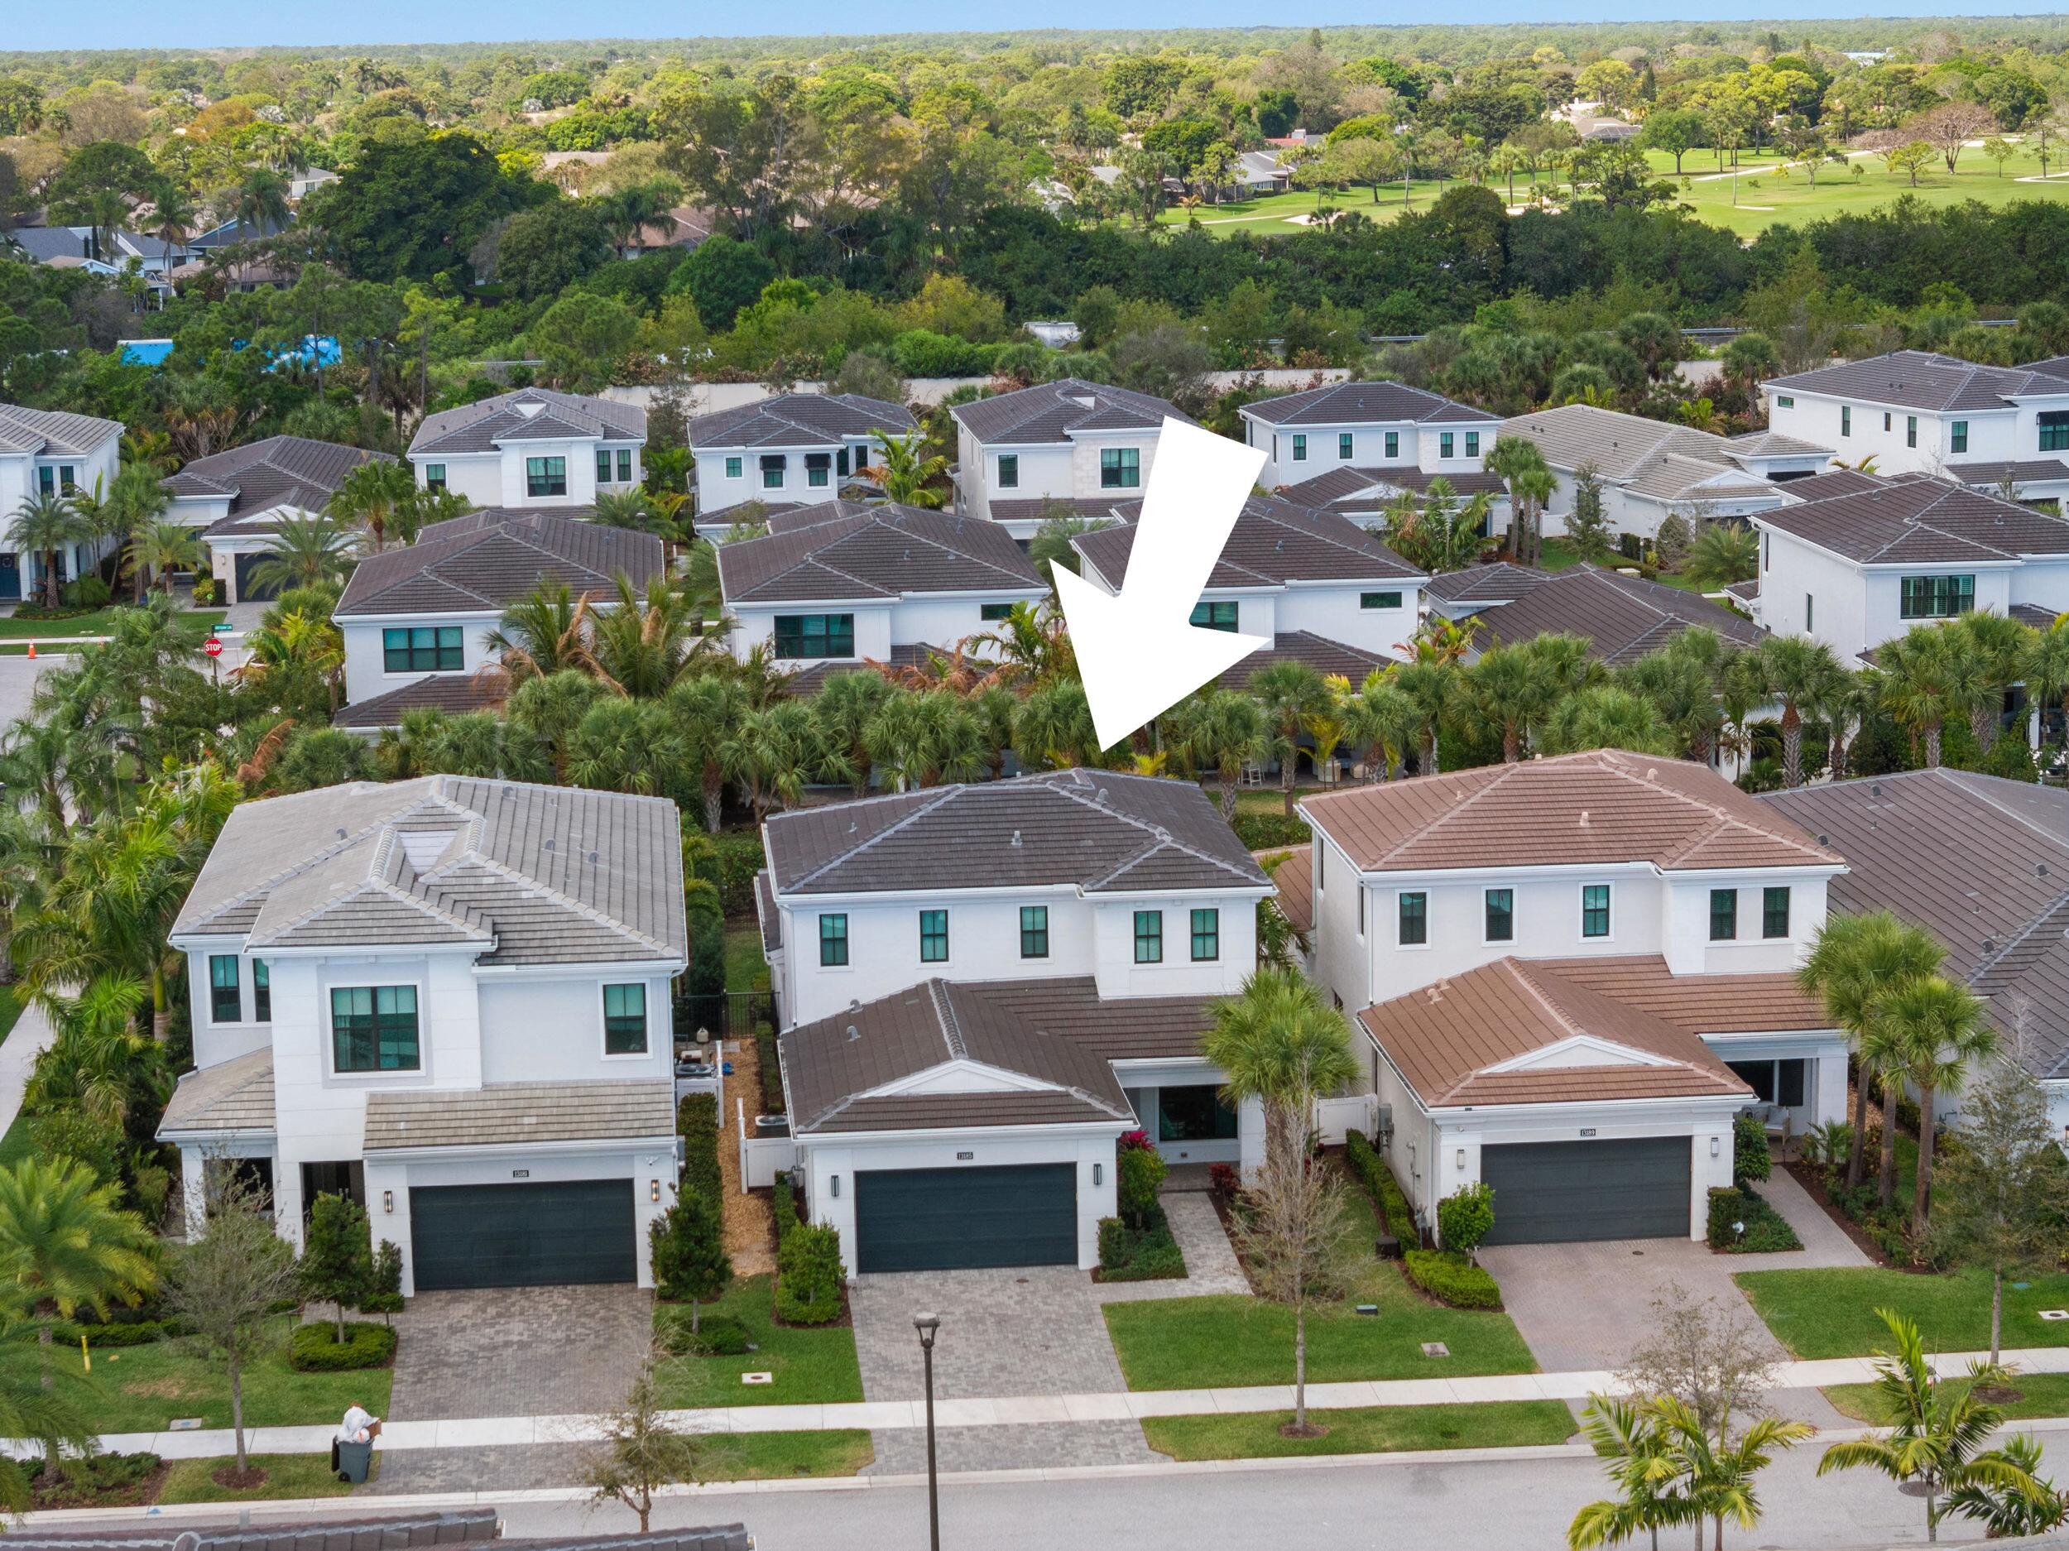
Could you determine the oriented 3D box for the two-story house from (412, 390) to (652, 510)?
[{"bbox_3d":[-26.155,-15.545,218.140,11.800,9.300,23.000,-2,10,-5],"label":"two-story house"}]

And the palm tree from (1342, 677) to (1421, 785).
[{"bbox_3d":[12.089,-1.190,146.528,2.885,4.697,2.885,-2,10,-4],"label":"palm tree"}]

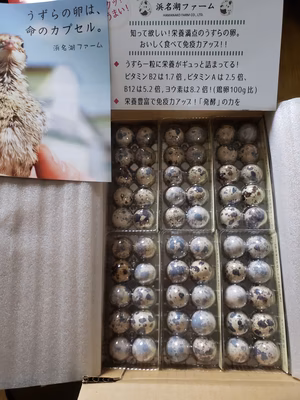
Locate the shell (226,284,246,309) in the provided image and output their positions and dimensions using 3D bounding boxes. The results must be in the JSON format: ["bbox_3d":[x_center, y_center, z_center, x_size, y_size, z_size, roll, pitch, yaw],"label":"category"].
[{"bbox_3d":[0.099,0.112,0.346,0.026,0.032,0.026,-1,75,3],"label":"shell"}]

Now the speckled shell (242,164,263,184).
[{"bbox_3d":[0.130,-0.033,0.383,0.026,0.032,0.026,-1,75,3],"label":"speckled shell"}]

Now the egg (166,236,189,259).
[{"bbox_3d":[0.033,0.057,0.365,0.026,0.032,0.026,-1,74,5],"label":"egg"}]

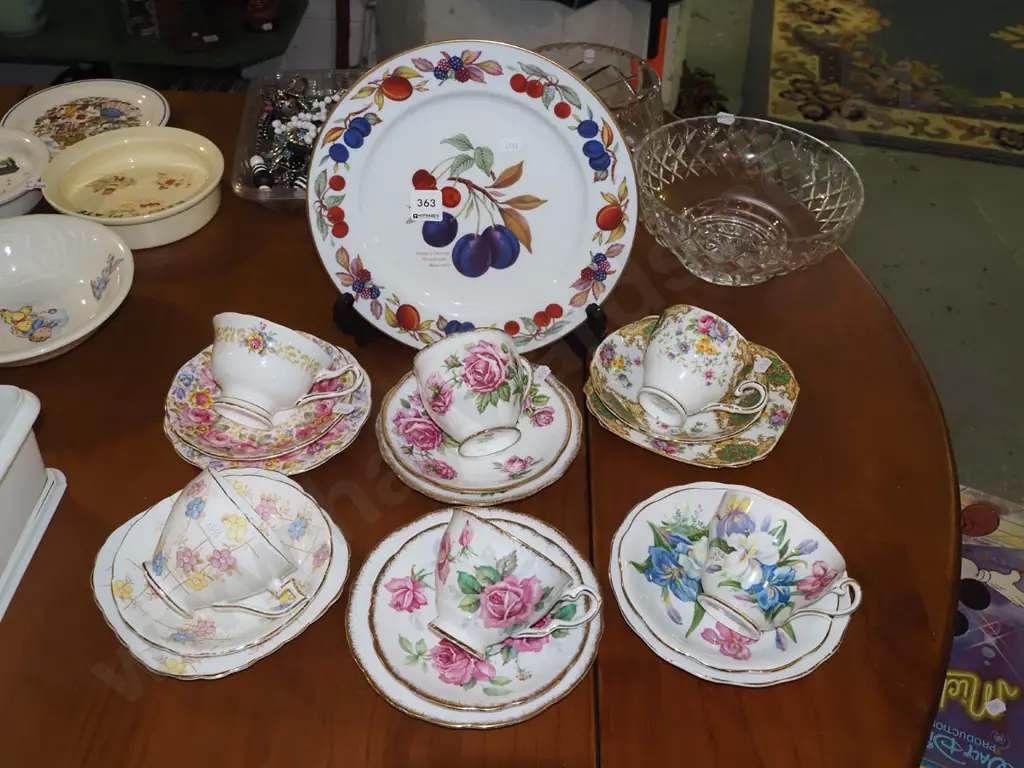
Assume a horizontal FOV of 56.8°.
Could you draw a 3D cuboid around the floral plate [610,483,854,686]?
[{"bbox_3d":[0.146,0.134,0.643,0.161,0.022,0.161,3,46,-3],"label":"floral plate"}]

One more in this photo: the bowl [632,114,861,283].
[{"bbox_3d":[0.219,-0.168,0.911,0.211,0.080,0.211,4,45,0],"label":"bowl"}]

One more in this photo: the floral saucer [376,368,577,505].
[{"bbox_3d":[-0.025,0.037,0.731,0.159,0.019,0.159,2,45,-2],"label":"floral saucer"}]

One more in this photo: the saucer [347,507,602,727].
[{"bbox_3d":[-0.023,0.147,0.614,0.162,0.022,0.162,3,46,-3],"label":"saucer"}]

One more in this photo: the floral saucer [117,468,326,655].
[{"bbox_3d":[-0.190,0.121,0.628,0.141,0.021,0.141,2,45,-2],"label":"floral saucer"}]

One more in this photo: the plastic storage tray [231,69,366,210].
[{"bbox_3d":[-0.181,-0.240,0.961,0.180,0.044,0.240,-2,46,-7],"label":"plastic storage tray"}]

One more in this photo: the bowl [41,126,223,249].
[{"bbox_3d":[-0.353,-0.186,0.898,0.162,0.036,0.162,3,46,-3],"label":"bowl"}]

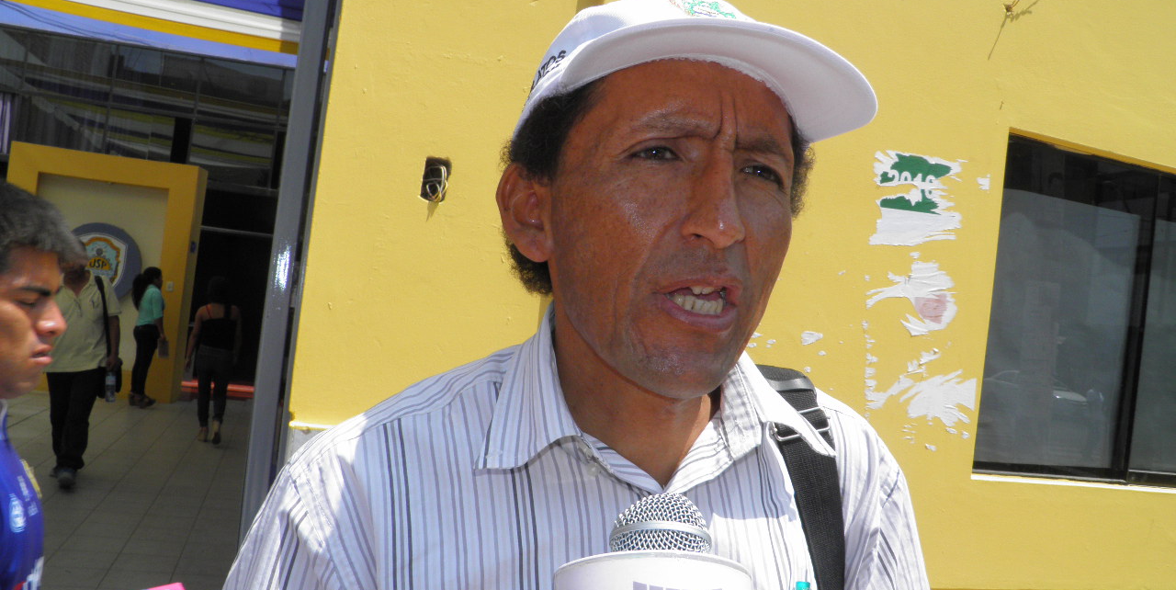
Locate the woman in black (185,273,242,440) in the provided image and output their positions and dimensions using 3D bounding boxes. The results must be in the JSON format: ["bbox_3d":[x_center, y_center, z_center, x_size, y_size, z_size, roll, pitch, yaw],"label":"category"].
[{"bbox_3d":[-3.518,0.593,8.977,0.500,1.550,0.420,7,-2,-16],"label":"woman in black"}]

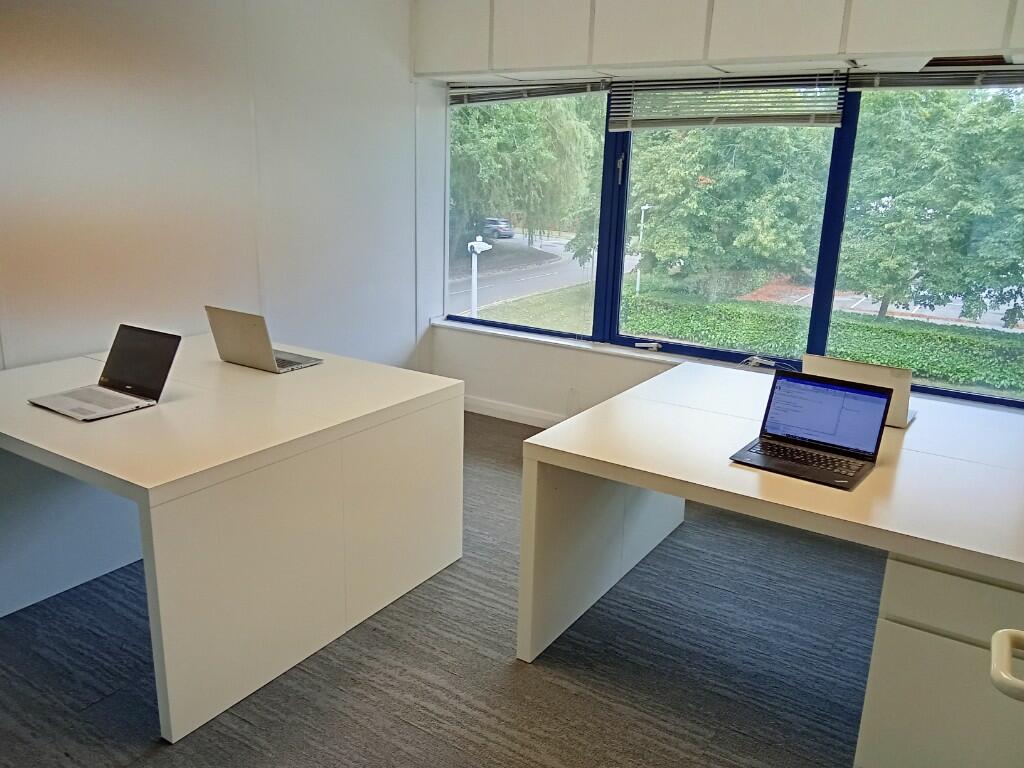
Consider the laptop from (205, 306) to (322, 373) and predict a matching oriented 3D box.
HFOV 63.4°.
[{"bbox_3d":[-0.964,-0.189,3.234,0.319,0.230,0.287,11,18,29],"label":"laptop"}]

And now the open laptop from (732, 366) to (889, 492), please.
[{"bbox_3d":[0.842,0.120,2.332,0.333,0.215,0.305,13,19,35],"label":"open laptop"}]

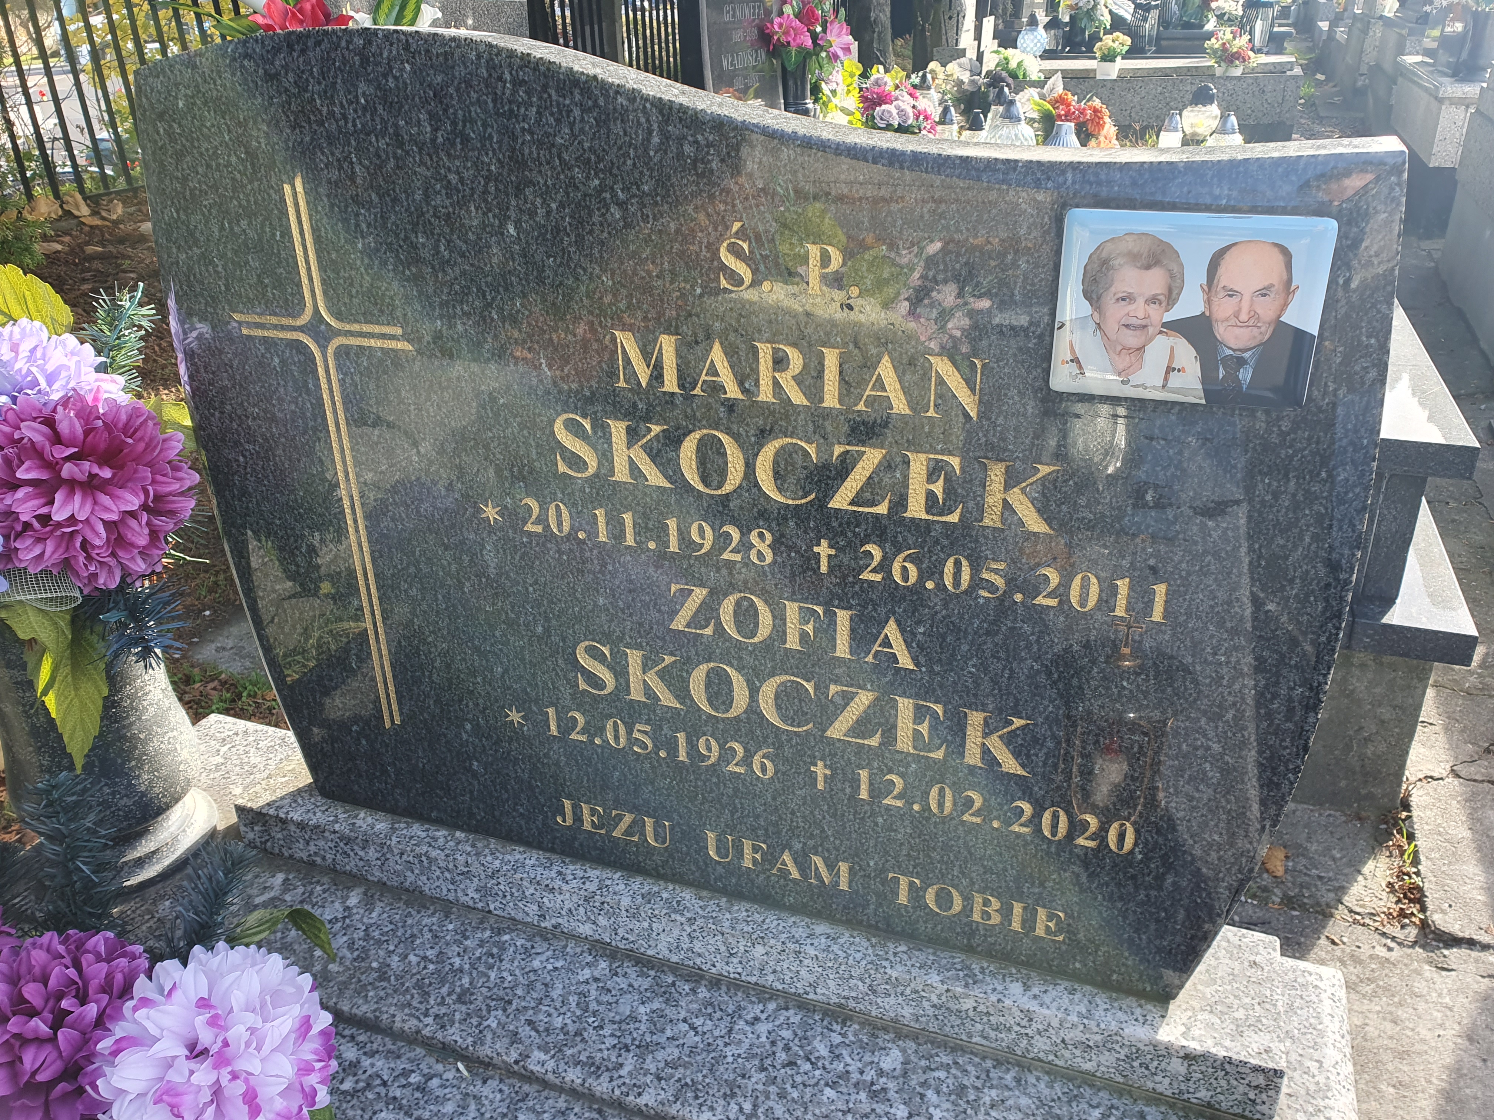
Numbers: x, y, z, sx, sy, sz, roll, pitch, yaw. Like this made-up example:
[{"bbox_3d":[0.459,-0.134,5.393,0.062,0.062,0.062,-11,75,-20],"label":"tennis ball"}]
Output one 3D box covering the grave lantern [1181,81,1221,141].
[{"bbox_3d":[1.679,-1.655,4.150,0.145,0.215,0.145,8,29,19],"label":"grave lantern"}]

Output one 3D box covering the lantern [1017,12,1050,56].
[{"bbox_3d":[1.762,-3.233,6.900,0.190,0.280,0.190,4,28,13],"label":"lantern"}]

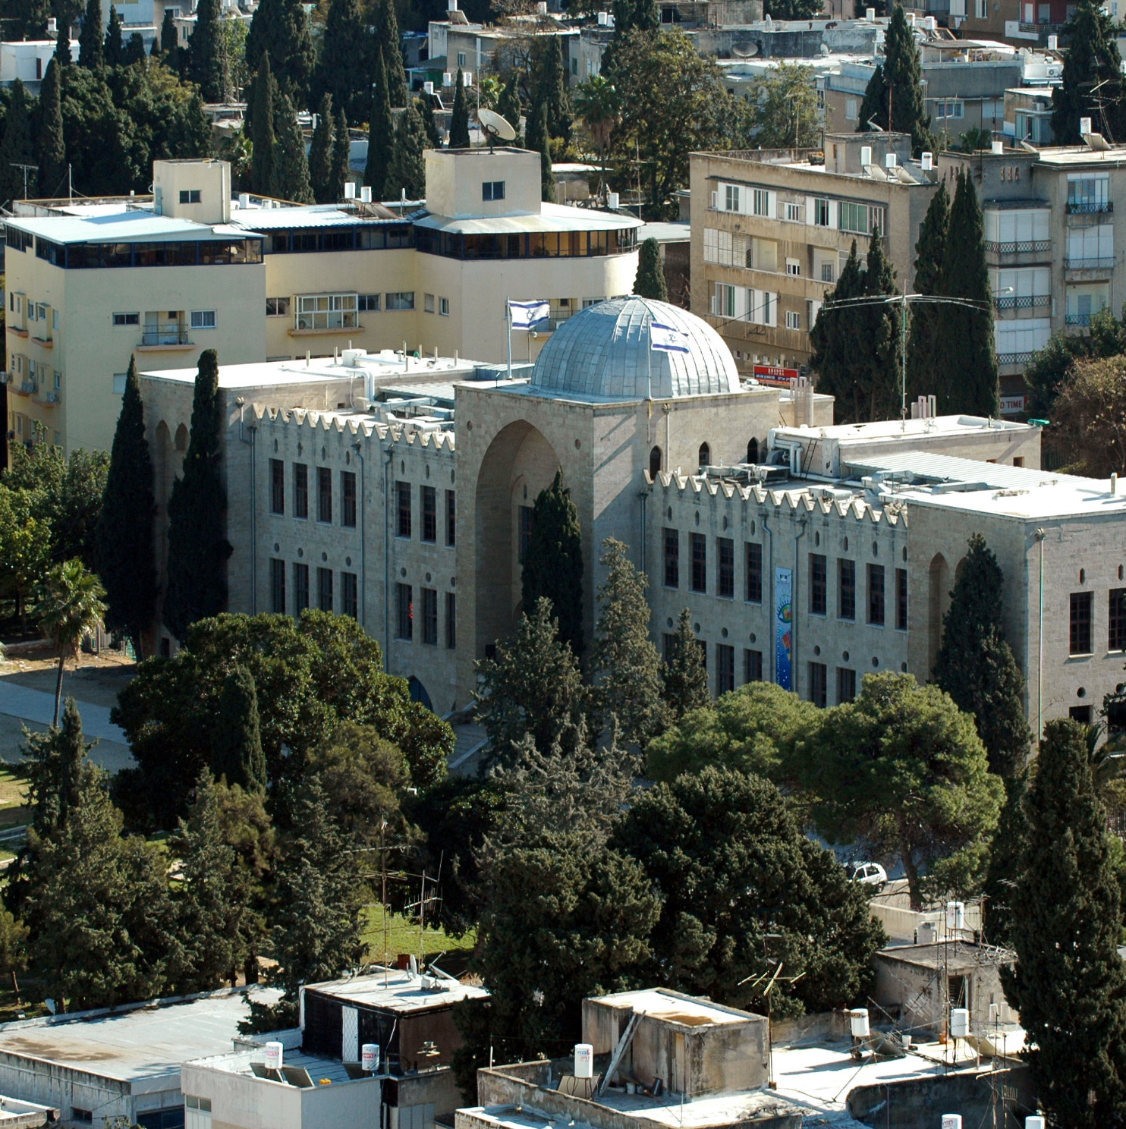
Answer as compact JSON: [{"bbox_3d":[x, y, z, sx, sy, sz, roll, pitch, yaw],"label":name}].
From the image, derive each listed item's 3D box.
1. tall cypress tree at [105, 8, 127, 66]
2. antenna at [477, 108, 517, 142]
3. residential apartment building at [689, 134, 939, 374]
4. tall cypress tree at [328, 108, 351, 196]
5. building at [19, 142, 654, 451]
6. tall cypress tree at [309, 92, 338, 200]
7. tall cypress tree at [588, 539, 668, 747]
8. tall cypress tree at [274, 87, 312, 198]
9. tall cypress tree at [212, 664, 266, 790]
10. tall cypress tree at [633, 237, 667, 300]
[{"bbox_3d":[-36.310,-41.370,599.880,1.830,7.530,1.830,-1,8,-3],"label":"tall cypress tree"},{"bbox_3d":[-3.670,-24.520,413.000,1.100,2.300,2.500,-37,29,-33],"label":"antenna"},{"bbox_3d":[19.270,-17.710,442.290,12.000,16.830,26.380,-4,9,-28],"label":"residential apartment building"},{"bbox_3d":[-13.603,-22.564,452.758,1.800,11.000,1.800,0,8,0],"label":"tall cypress tree"},{"bbox_3d":[-13.534,-13.818,418.941,32.860,19.600,17.800,-3,8,-19],"label":"building"},{"bbox_3d":[-14.661,-22.798,452.827,2.000,12.000,2.000,0,8,0],"label":"tall cypress tree"},{"bbox_3d":[3.050,4.180,347.250,3.740,10.900,3.740,0,8,0],"label":"tall cypress tree"},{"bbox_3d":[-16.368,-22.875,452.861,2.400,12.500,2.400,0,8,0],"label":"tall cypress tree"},{"bbox_3d":[-14.280,8.620,325.410,2.450,8.640,2.450,0,8,0],"label":"tall cypress tree"},{"bbox_3d":[4.830,-13.870,411.400,2.070,8.680,2.070,0,8,0],"label":"tall cypress tree"}]

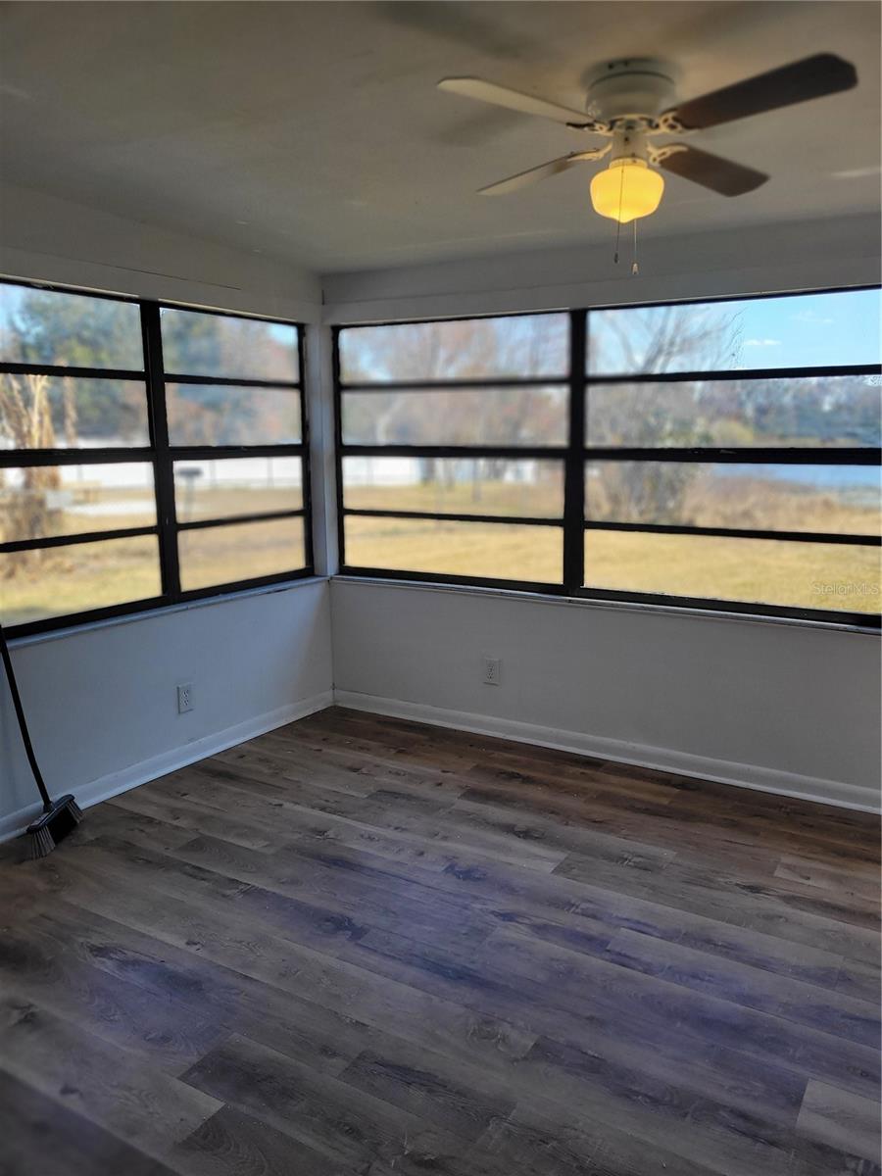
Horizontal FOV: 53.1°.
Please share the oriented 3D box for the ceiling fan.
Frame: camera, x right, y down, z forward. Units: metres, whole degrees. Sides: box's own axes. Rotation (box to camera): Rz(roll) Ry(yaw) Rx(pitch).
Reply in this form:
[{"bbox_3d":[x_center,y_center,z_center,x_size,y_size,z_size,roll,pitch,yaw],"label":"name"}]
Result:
[{"bbox_3d":[0.425,-1.009,2.038,1.010,0.320,1.010,-8,13,-38],"label":"ceiling fan"}]

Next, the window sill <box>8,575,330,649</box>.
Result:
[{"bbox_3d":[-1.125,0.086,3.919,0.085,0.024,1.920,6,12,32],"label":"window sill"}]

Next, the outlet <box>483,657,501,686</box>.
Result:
[{"bbox_3d":[0.246,0.404,4.256,0.080,0.122,0.010,6,12,32],"label":"outlet"}]

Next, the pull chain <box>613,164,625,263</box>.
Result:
[{"bbox_3d":[0.405,-0.846,1.998,0.020,0.225,0.020,2,10,11],"label":"pull chain"}]

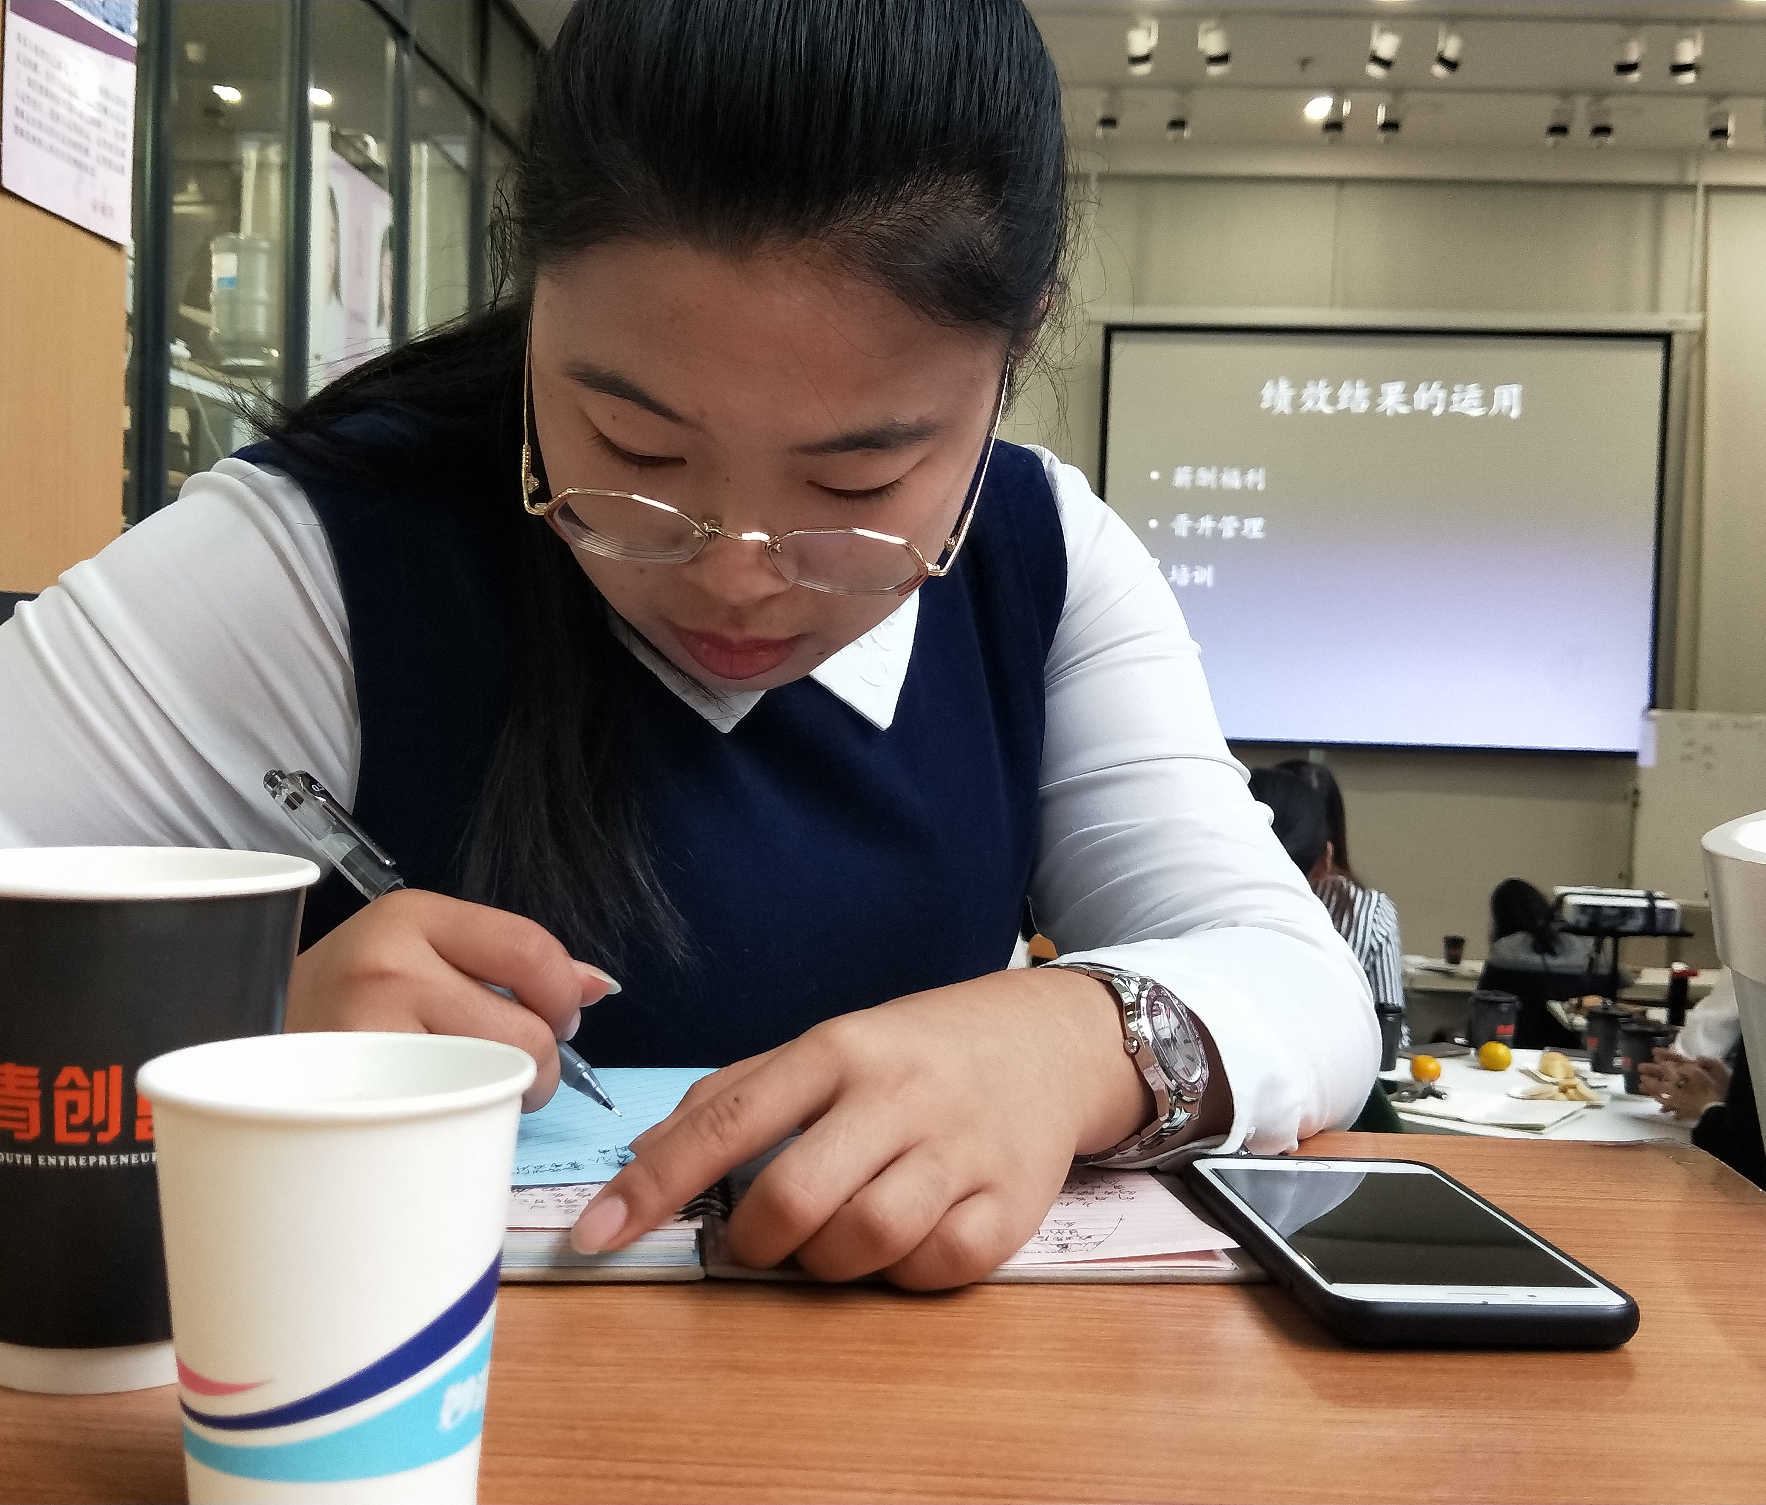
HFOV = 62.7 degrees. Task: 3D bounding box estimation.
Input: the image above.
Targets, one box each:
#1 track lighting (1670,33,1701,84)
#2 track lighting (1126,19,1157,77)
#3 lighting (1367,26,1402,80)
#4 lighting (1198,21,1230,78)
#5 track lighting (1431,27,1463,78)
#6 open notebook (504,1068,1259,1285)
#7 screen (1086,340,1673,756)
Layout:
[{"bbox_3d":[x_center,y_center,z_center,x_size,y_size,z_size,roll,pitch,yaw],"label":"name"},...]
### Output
[{"bbox_3d":[3.612,-3.125,6.521,0.130,0.220,0.140,3,2,25],"label":"track lighting"},{"bbox_3d":[1.190,-3.231,6.645,0.130,0.220,0.140,3,1,18],"label":"track lighting"},{"bbox_3d":[2.278,-3.183,6.590,0.130,0.220,0.140,1,2,-39],"label":"lighting"},{"bbox_3d":[1.517,-3.216,6.629,0.130,0.220,0.140,3,1,18],"label":"lighting"},{"bbox_3d":[2.561,-3.176,6.575,0.130,0.220,0.140,1,2,-43],"label":"track lighting"},{"bbox_3d":[-0.057,0.135,0.508,0.325,0.020,0.208,2,1,-5],"label":"open notebook"},{"bbox_3d":[2.717,-1.173,7.985,3.060,2.288,0.050,2,1,3],"label":"screen"}]

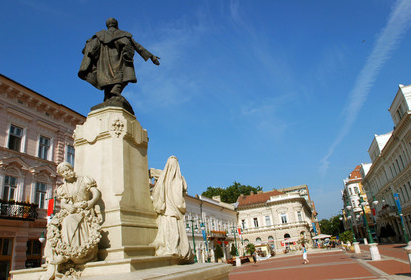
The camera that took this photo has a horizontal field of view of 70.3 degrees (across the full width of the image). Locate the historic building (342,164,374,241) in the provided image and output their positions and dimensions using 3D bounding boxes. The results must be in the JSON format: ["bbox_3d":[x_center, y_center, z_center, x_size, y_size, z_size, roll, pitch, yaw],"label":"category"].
[{"bbox_3d":[49.992,18.864,87.506,15.000,22.500,15.000,-13,-22,18],"label":"historic building"}]

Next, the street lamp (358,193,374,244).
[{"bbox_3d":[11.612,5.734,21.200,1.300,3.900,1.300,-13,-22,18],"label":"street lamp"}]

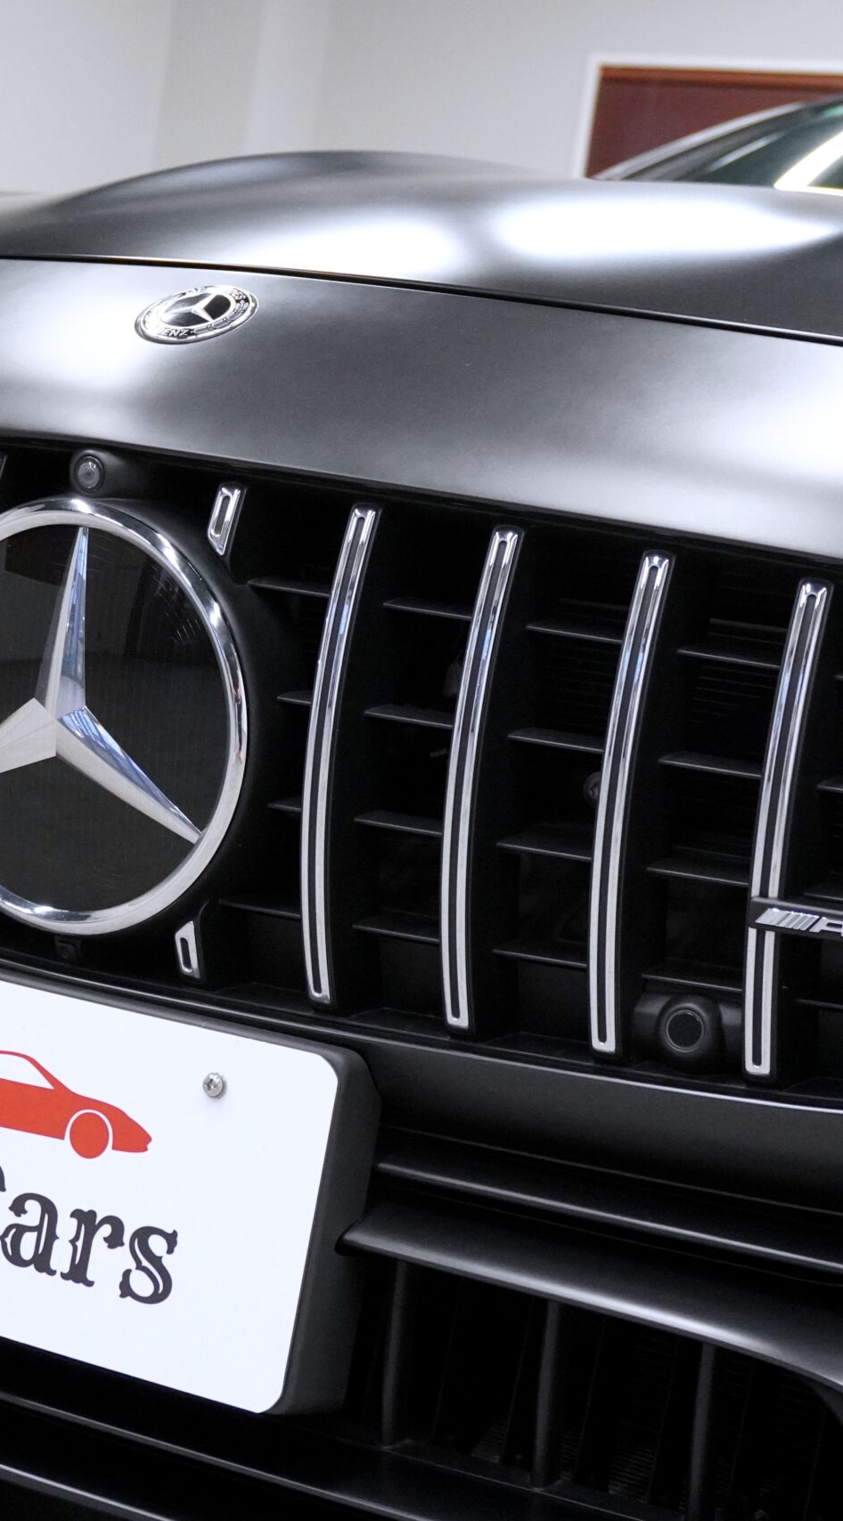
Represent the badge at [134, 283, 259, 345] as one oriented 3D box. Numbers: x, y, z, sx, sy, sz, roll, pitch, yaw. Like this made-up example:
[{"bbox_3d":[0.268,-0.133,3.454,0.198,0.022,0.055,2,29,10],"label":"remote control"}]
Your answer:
[{"bbox_3d":[-0.109,-0.215,1.382,0.059,0.008,0.059,10,40,29],"label":"badge"}]

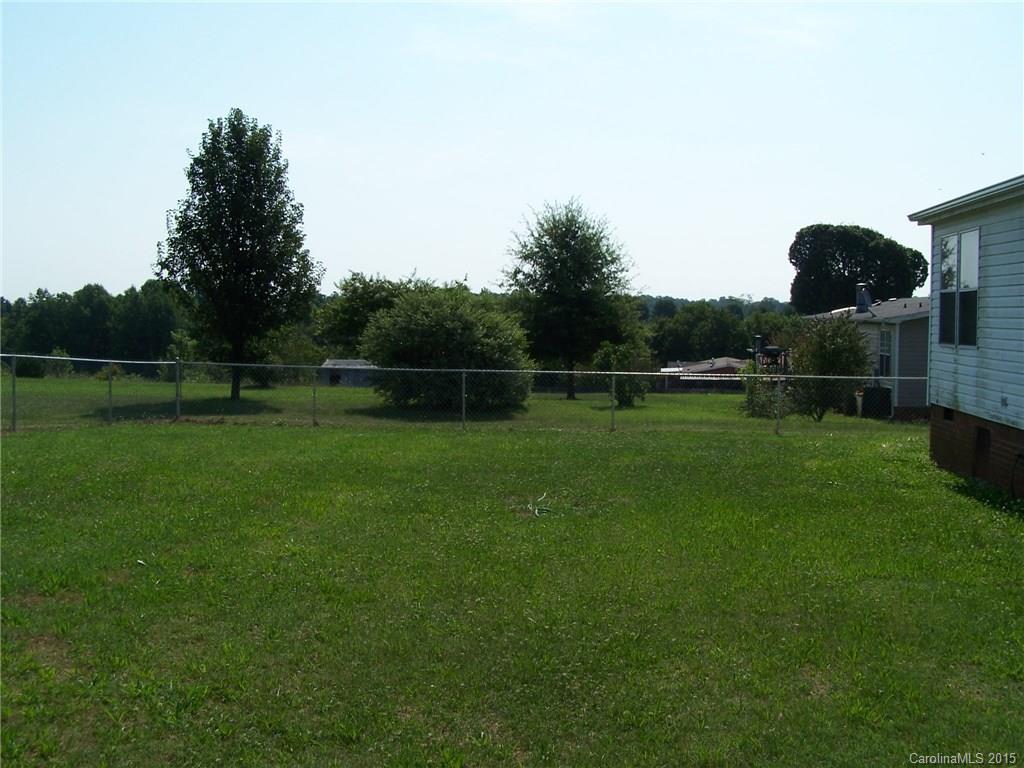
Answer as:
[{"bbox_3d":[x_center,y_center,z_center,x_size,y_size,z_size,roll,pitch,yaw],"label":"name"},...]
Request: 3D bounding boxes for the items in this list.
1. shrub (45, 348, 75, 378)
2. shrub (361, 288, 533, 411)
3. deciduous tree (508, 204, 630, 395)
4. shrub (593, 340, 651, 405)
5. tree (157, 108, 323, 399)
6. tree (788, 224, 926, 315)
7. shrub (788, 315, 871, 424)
[{"bbox_3d":[-18.537,-0.819,46.051,1.192,1.271,1.133,0,4,0],"label":"shrub"},{"bbox_3d":[-1.807,-0.959,31.006,4.602,3.338,4.372,0,4,0],"label":"shrub"},{"bbox_3d":[1.723,-2.605,34.904,3.795,6.131,3.605,0,4,0],"label":"deciduous tree"},{"bbox_3d":[3.102,-0.307,31.552,1.634,1.940,1.552,0,4,0],"label":"shrub"},{"bbox_3d":[-7.956,-3.773,32.819,4.701,8.420,4.466,0,4,0],"label":"tree"},{"bbox_3d":[18.400,-3.998,59.867,7.129,8.927,6.772,0,4,0],"label":"tree"},{"bbox_3d":[8.036,-0.389,28.539,1.970,2.644,1.872,0,4,0],"label":"shrub"}]

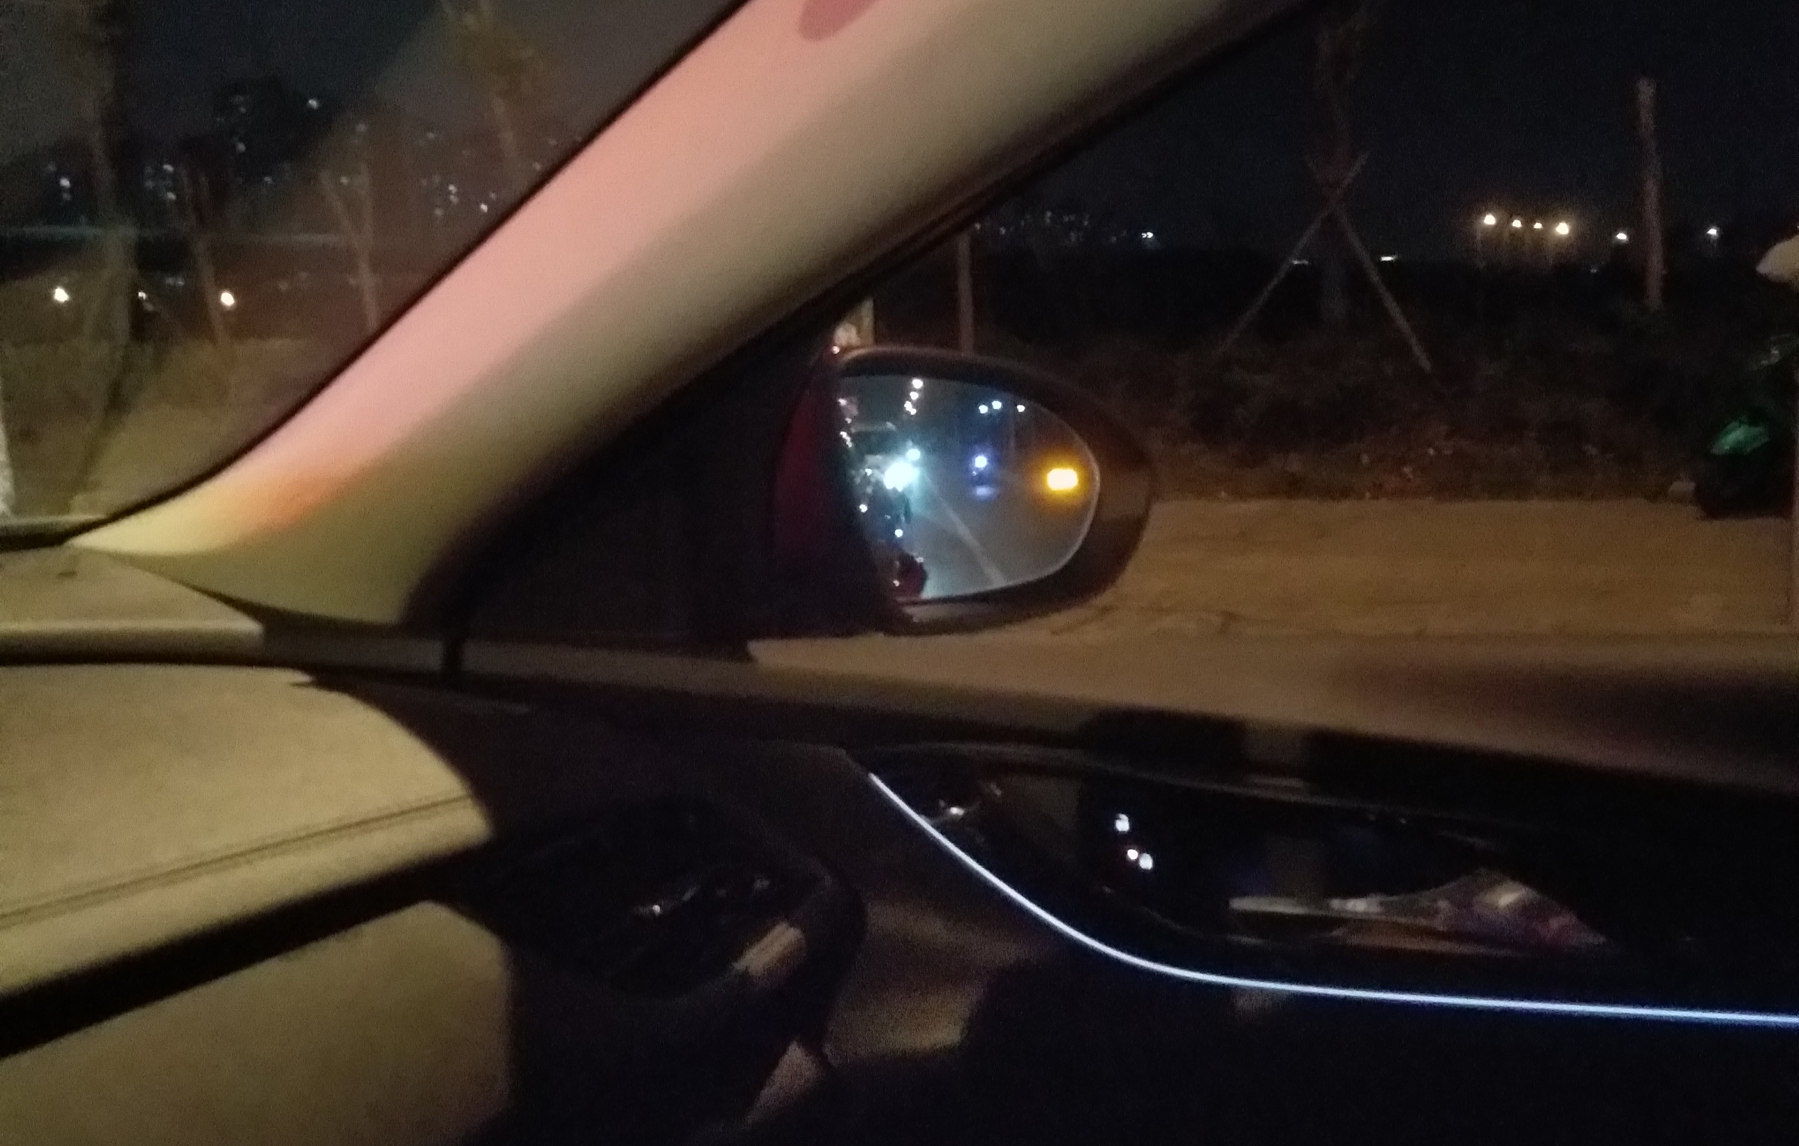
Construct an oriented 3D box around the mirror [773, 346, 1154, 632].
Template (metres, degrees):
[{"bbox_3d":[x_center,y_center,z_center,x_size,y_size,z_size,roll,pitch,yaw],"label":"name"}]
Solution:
[{"bbox_3d":[0.028,-0.046,1.330,0.215,0.155,0.110,-7,8,-31],"label":"mirror"}]

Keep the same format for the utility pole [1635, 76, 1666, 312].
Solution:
[{"bbox_3d":[7.427,-3.681,24.000,0.200,2.600,0.200,-3,7,0],"label":"utility pole"}]

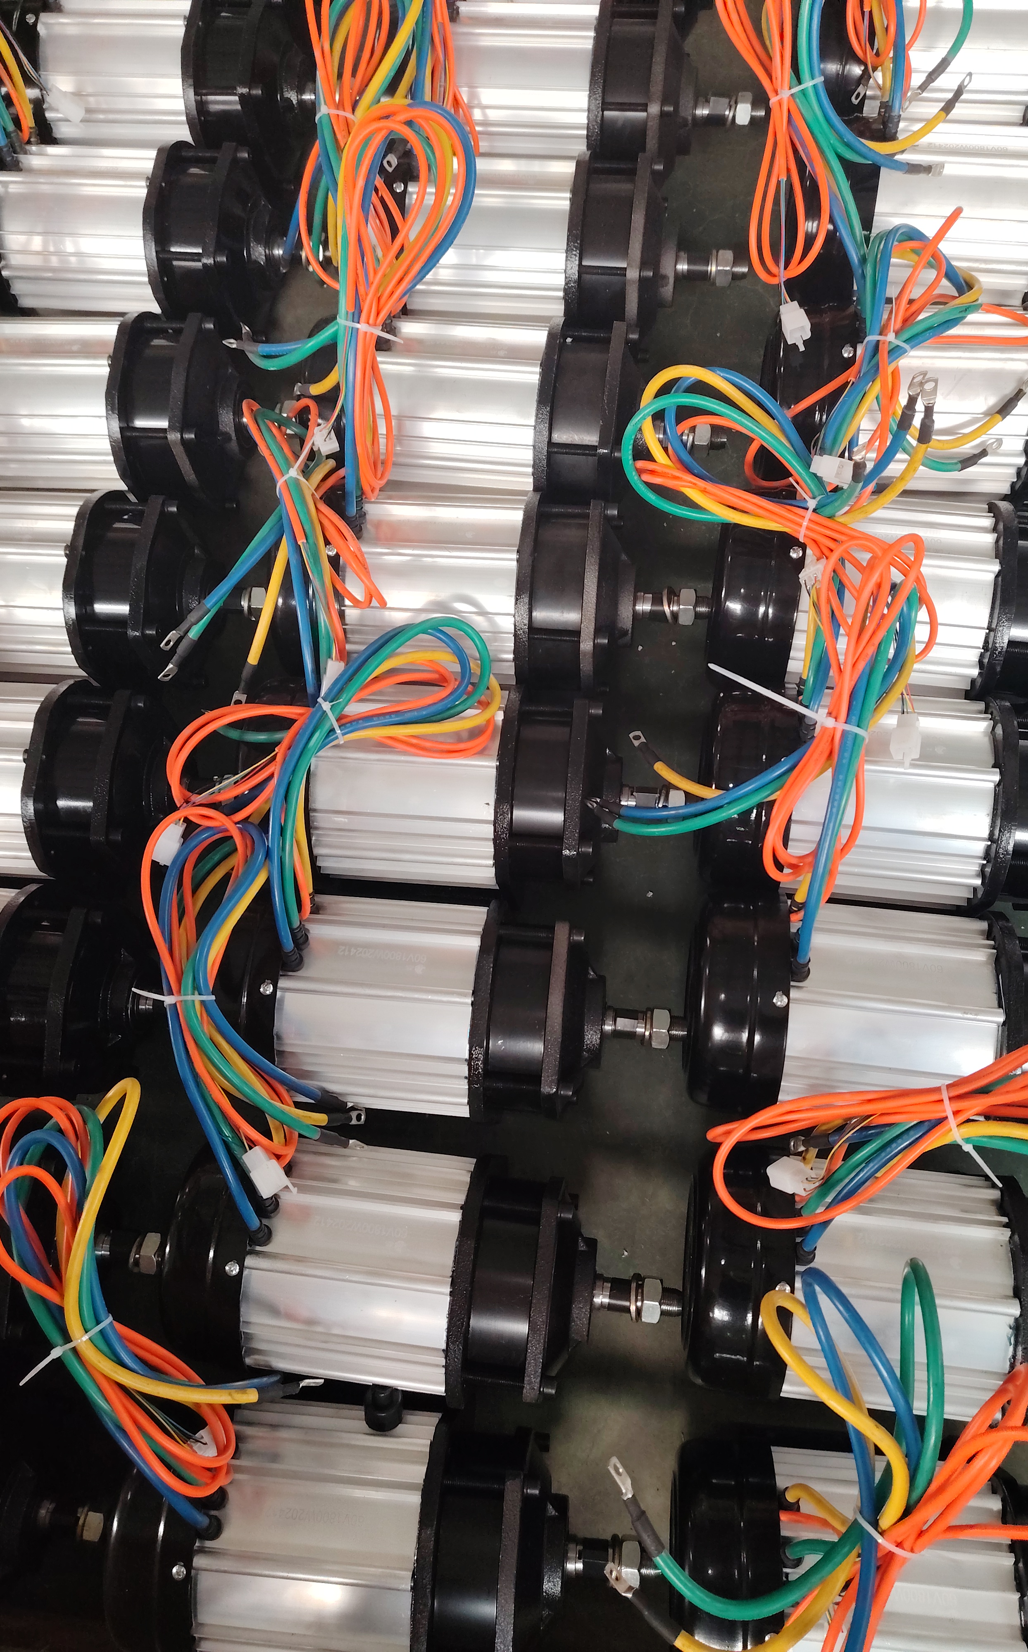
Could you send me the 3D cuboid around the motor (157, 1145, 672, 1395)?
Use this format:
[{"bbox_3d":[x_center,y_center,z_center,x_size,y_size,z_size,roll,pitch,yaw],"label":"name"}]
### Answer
[{"bbox_3d":[-0.052,0.286,0.739,0.321,0.150,0.150,5,76,4],"label":"motor"}]

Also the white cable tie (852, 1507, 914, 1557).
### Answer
[{"bbox_3d":[0.177,0.339,0.552,0.031,0.020,0.005,36,81,13],"label":"white cable tie"}]

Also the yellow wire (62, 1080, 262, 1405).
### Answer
[{"bbox_3d":[-0.213,0.248,0.650,0.078,0.095,0.190,-18,74,0],"label":"yellow wire"}]

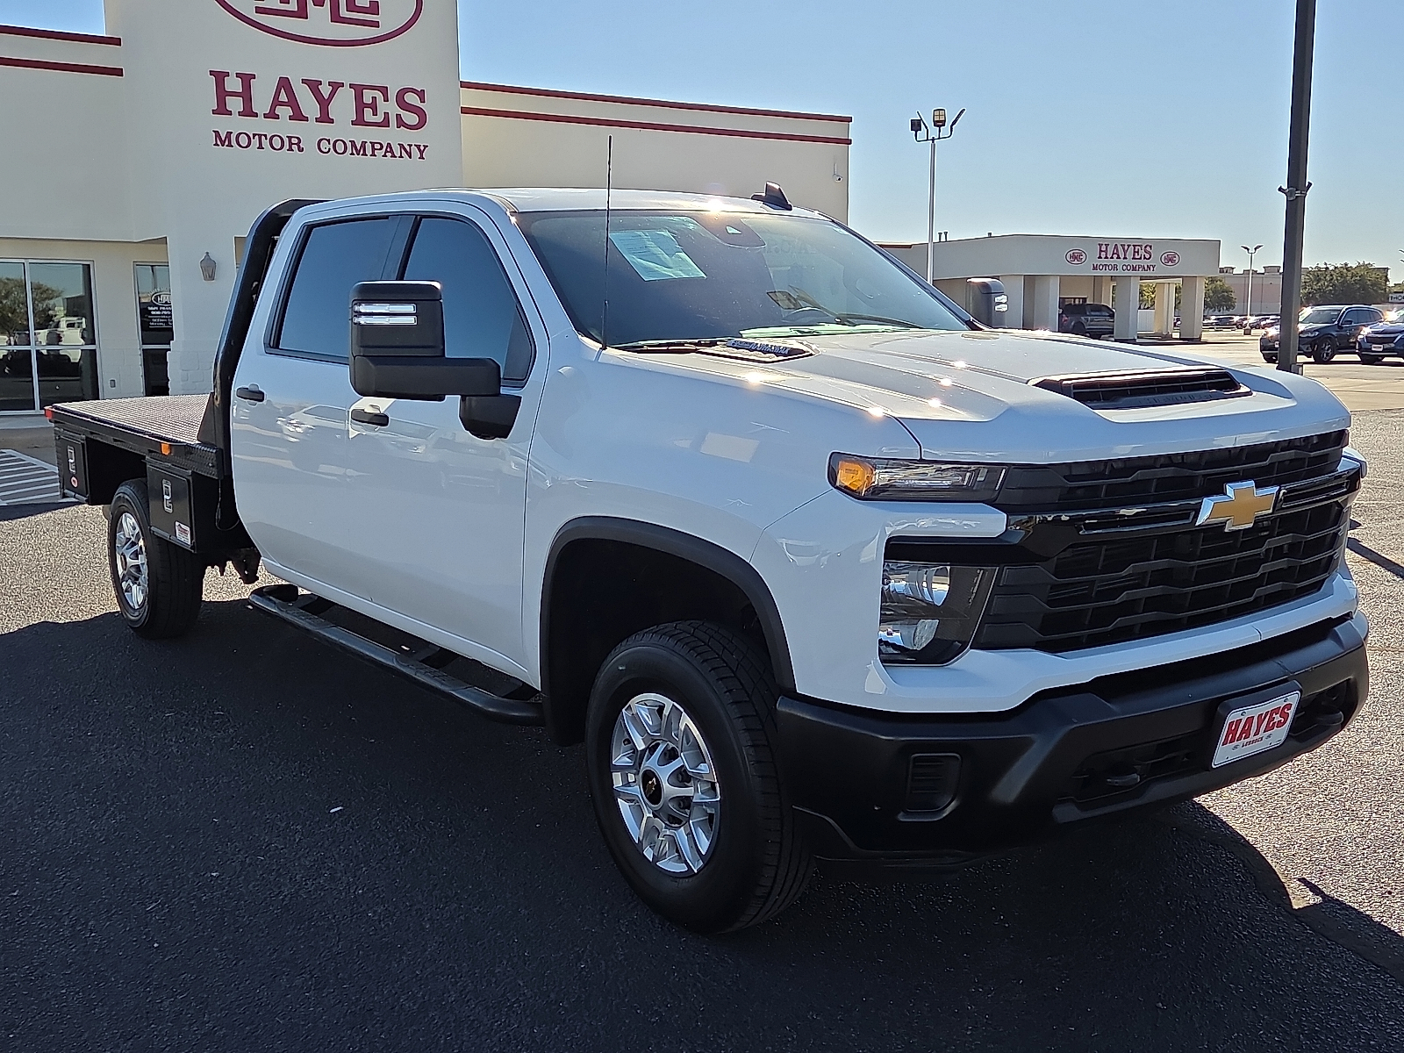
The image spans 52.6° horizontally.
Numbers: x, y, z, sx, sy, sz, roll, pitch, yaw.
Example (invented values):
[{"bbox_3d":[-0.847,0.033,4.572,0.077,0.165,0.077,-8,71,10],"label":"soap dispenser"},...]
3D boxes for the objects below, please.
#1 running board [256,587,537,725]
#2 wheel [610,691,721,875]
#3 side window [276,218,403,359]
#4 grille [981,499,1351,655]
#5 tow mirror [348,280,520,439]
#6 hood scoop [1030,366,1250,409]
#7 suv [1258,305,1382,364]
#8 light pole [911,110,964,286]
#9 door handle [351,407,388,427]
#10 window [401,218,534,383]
[{"bbox_3d":[-1.107,0.399,4.902,0.200,0.110,2.070,-8,13,-38],"label":"running board"},{"bbox_3d":[-0.029,0.653,3.714,0.200,0.470,0.470,-8,11,-38],"label":"wheel"},{"bbox_3d":[-1.296,-0.836,5.051,0.060,0.480,0.800,11,1,-40],"label":"side window"},{"bbox_3d":[1.231,0.101,3.442,1.500,0.230,0.170,-8,13,-38],"label":"grille"},{"bbox_3d":[-0.790,-0.467,4.038,0.465,0.440,0.260,-8,13,-38],"label":"tow mirror"},{"bbox_3d":[1.115,-0.348,3.511,0.710,0.085,0.170,-8,13,-38],"label":"hood scoop"},{"bbox_3d":[18.851,-5.901,42.962,4.750,1.730,1.920,-9,12,-42],"label":"suv"},{"bbox_3d":[6.635,-8.258,40.543,1.500,7.210,1.200,2,9,14],"label":"light pole"},{"bbox_3d":[-1.105,-0.357,4.704,0.060,0.065,0.260,-8,13,-38],"label":"door handle"},{"bbox_3d":[-0.731,-0.703,4.356,0.070,0.510,0.970,11,1,-40],"label":"window"}]

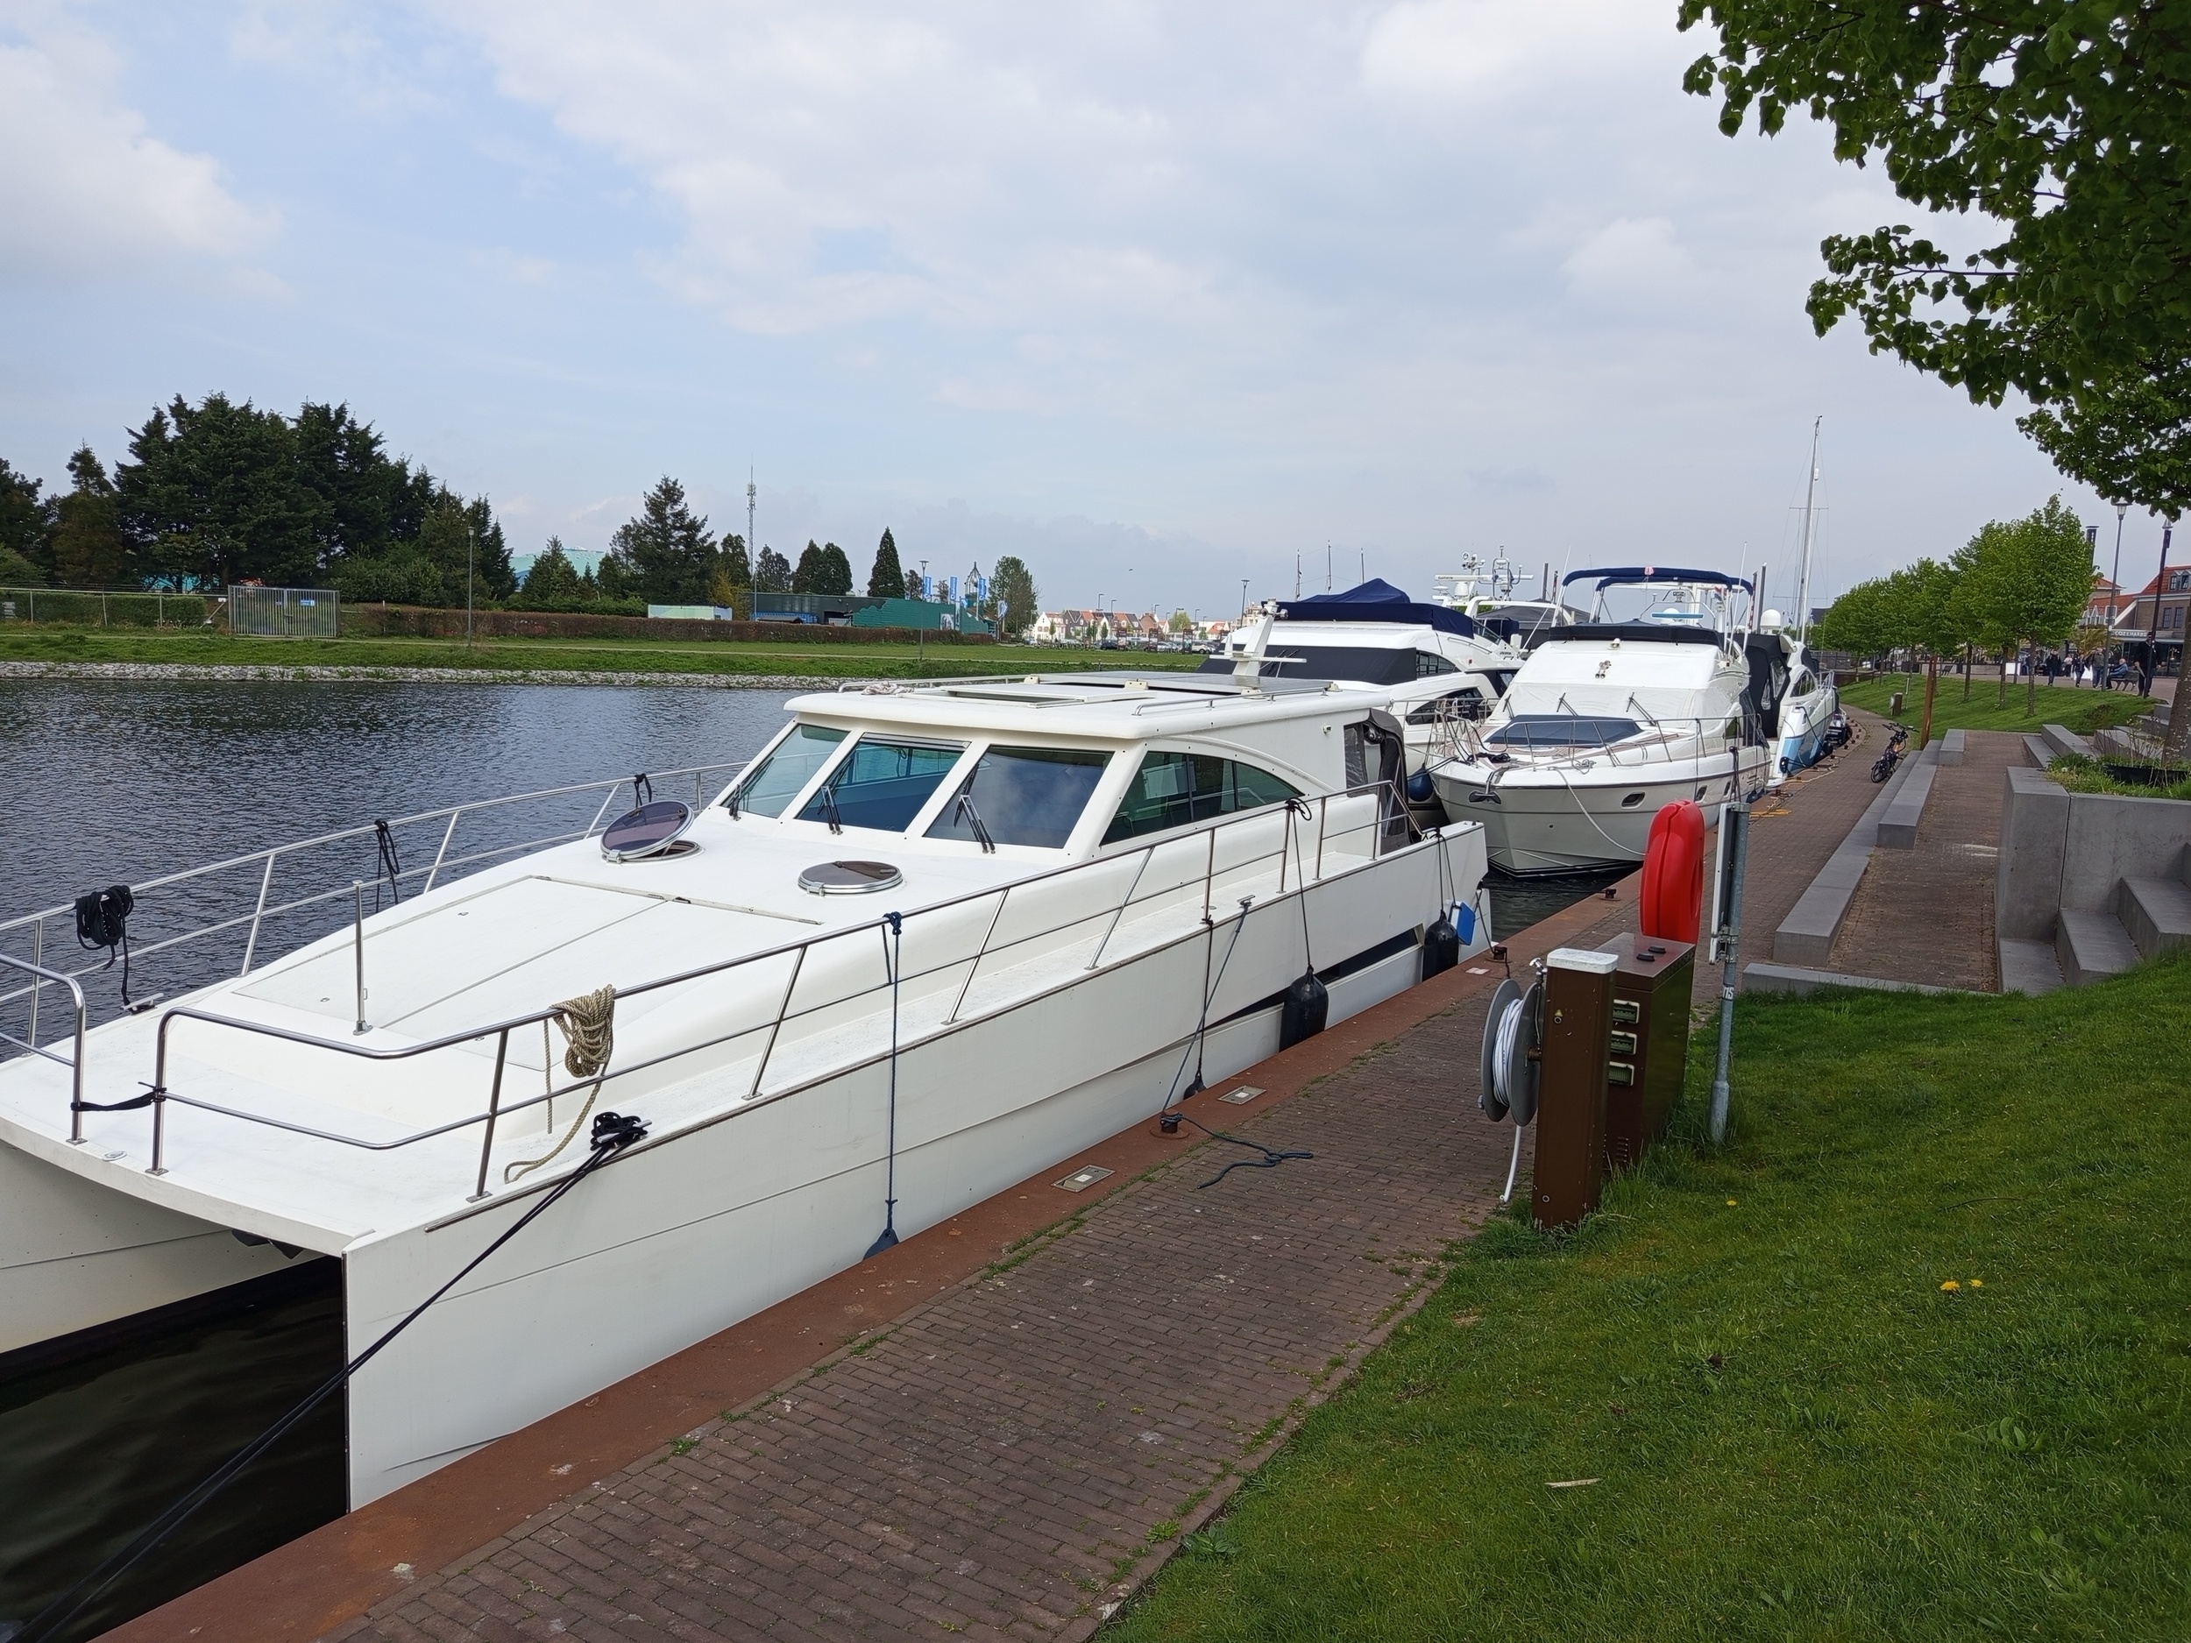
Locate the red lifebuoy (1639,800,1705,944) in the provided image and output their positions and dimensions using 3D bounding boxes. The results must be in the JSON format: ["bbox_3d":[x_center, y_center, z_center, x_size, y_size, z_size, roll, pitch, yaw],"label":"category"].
[{"bbox_3d":[3.094,0.352,8.111,0.220,0.920,0.920,6,8,32],"label":"red lifebuoy"}]

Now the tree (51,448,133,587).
[{"bbox_3d":[-60.798,-17.519,92.000,4.151,10.263,4.151,-2,8,-33],"label":"tree"}]

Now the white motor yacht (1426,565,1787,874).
[{"bbox_3d":[8.994,-1.882,26.336,4.200,5.150,13.600,6,8,31],"label":"white motor yacht"}]

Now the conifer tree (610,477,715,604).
[{"bbox_3d":[-31.865,-19.876,112.000,7.404,11.105,7.404,0,7,-16],"label":"conifer tree"}]

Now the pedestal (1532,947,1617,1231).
[{"bbox_3d":[2.074,1.140,6.530,0.250,1.170,0.220,6,8,32],"label":"pedestal"}]

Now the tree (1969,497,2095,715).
[{"bbox_3d":[30.228,-6.915,49.000,3.430,6.984,3.430,6,8,31],"label":"tree"}]

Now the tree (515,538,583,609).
[{"bbox_3d":[-36.000,-15.831,100.000,4.241,5.634,4.241,0,7,-20],"label":"tree"}]

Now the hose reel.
[{"bbox_3d":[1.845,1.153,6.688,0.300,1.040,0.640,6,8,32],"label":"hose reel"}]

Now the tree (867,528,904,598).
[{"bbox_3d":[-22.775,-26.214,165.000,4.236,11.341,4.236,1,7,-8],"label":"tree"}]

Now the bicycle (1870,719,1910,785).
[{"bbox_3d":[15.893,-1.349,30.300,0.650,1.100,1.750,7,8,34],"label":"bicycle"}]

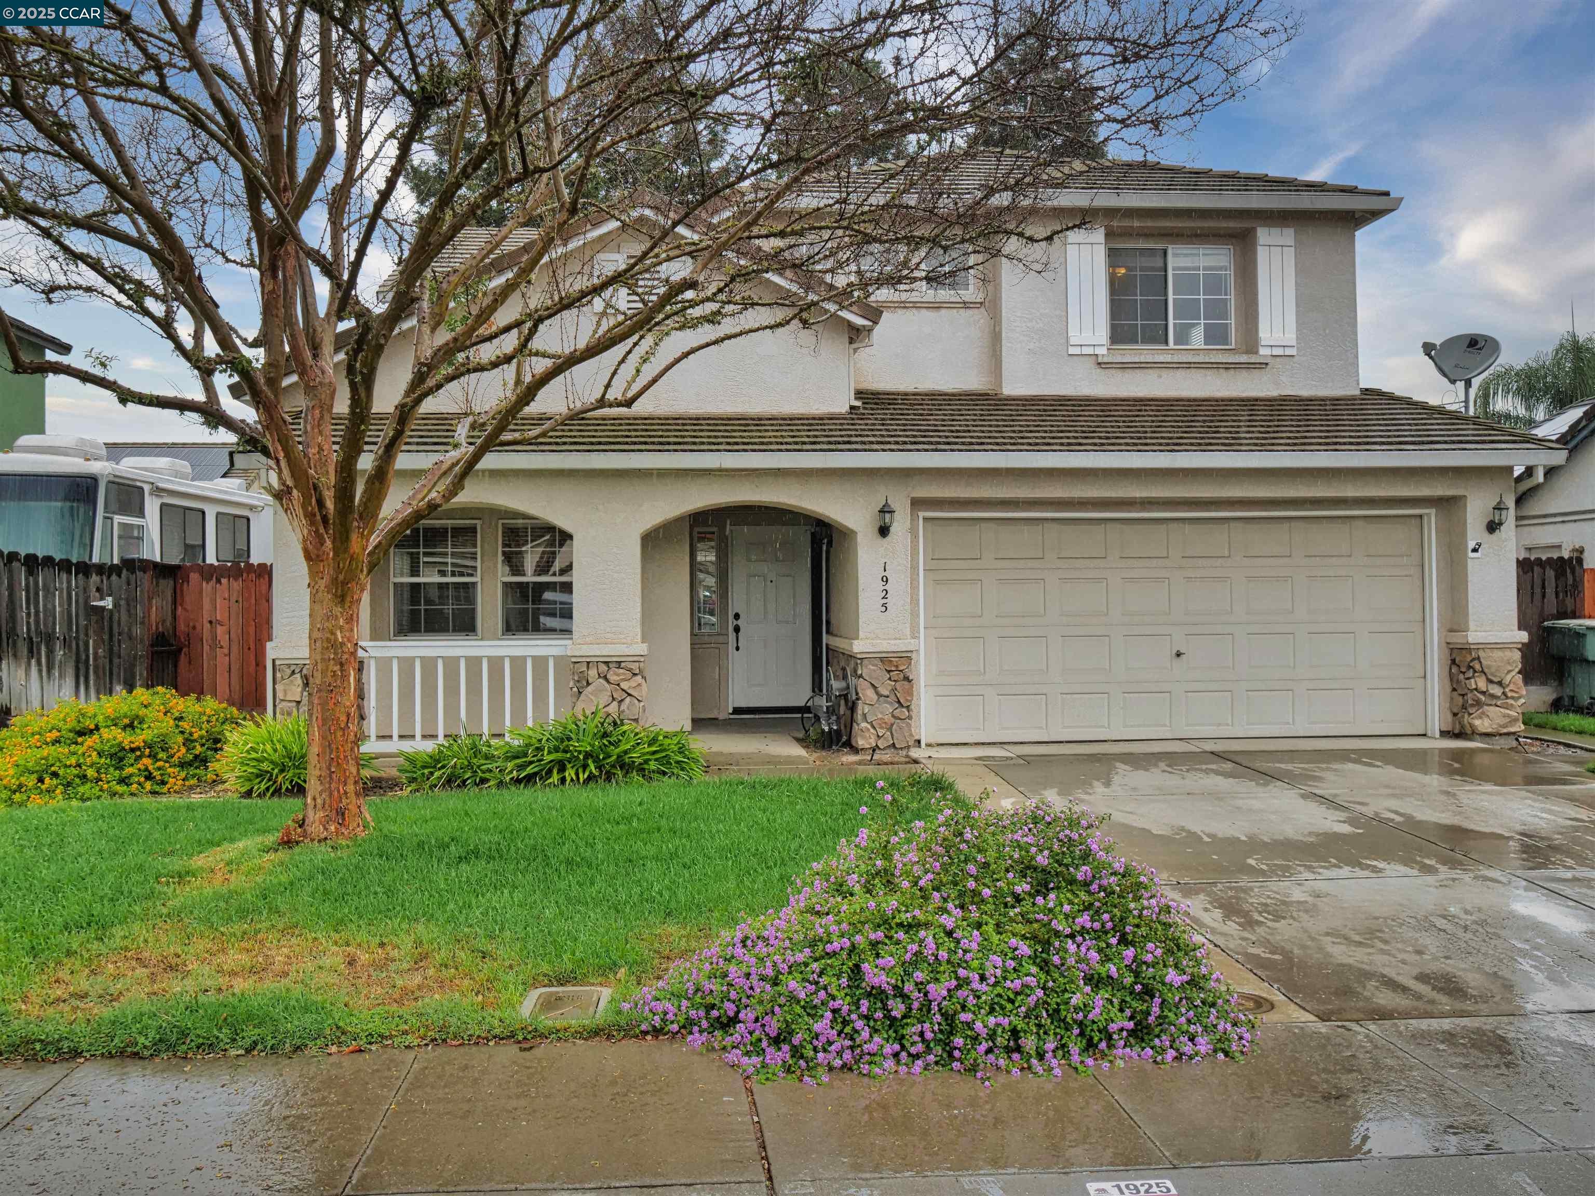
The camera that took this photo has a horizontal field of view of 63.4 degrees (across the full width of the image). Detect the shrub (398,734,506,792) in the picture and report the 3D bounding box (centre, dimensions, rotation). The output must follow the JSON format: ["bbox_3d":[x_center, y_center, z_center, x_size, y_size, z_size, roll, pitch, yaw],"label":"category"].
[{"bbox_3d":[-2.757,1.296,10.353,0.930,0.440,0.900,-1,-1,-3],"label":"shrub"}]

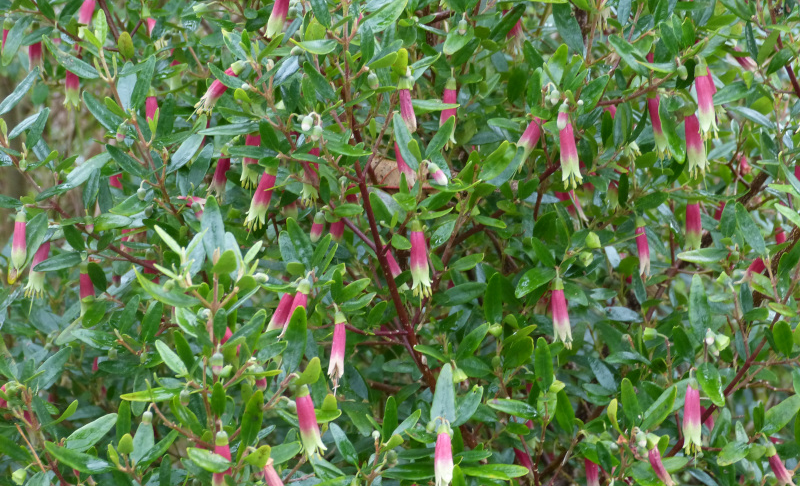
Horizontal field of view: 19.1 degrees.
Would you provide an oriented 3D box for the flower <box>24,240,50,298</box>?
[{"bbox_3d":[-0.231,0.015,1.530,0.012,0.042,0.012,13,7,0],"label":"flower"}]

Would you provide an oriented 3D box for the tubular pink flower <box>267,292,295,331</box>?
[{"bbox_3d":[-0.066,0.037,1.310,0.009,0.031,0.009,28,-17,0],"label":"tubular pink flower"}]

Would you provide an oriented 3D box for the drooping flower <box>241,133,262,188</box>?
[{"bbox_3d":[-0.085,-0.048,1.350,0.010,0.035,0.010,5,8,0],"label":"drooping flower"}]

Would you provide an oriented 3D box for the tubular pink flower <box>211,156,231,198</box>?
[{"bbox_3d":[-0.118,-0.044,1.580,0.011,0.033,0.011,13,7,0],"label":"tubular pink flower"}]

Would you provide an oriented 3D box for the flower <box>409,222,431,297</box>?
[{"bbox_3d":[0.010,0.009,1.260,0.011,0.041,0.011,-3,8,0],"label":"flower"}]

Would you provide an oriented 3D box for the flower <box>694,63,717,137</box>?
[{"bbox_3d":[0.186,-0.086,1.450,0.012,0.045,0.012,-6,7,0],"label":"flower"}]

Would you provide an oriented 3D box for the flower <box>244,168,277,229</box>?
[{"bbox_3d":[-0.075,-0.025,1.300,0.010,0.037,0.010,20,8,0],"label":"flower"}]

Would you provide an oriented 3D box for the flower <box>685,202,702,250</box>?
[{"bbox_3d":[0.171,-0.011,1.390,0.010,0.035,0.010,-2,-6,0],"label":"flower"}]

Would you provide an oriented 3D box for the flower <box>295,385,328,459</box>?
[{"bbox_3d":[-0.048,0.094,1.250,0.012,0.040,0.012,-11,-6,0],"label":"flower"}]

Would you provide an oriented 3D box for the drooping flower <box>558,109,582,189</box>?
[{"bbox_3d":[0.091,-0.050,1.280,0.011,0.042,0.011,-6,-6,0],"label":"drooping flower"}]

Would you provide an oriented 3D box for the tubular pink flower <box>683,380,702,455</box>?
[{"bbox_3d":[0.156,0.093,1.270,0.010,0.041,0.010,-1,-6,0],"label":"tubular pink flower"}]

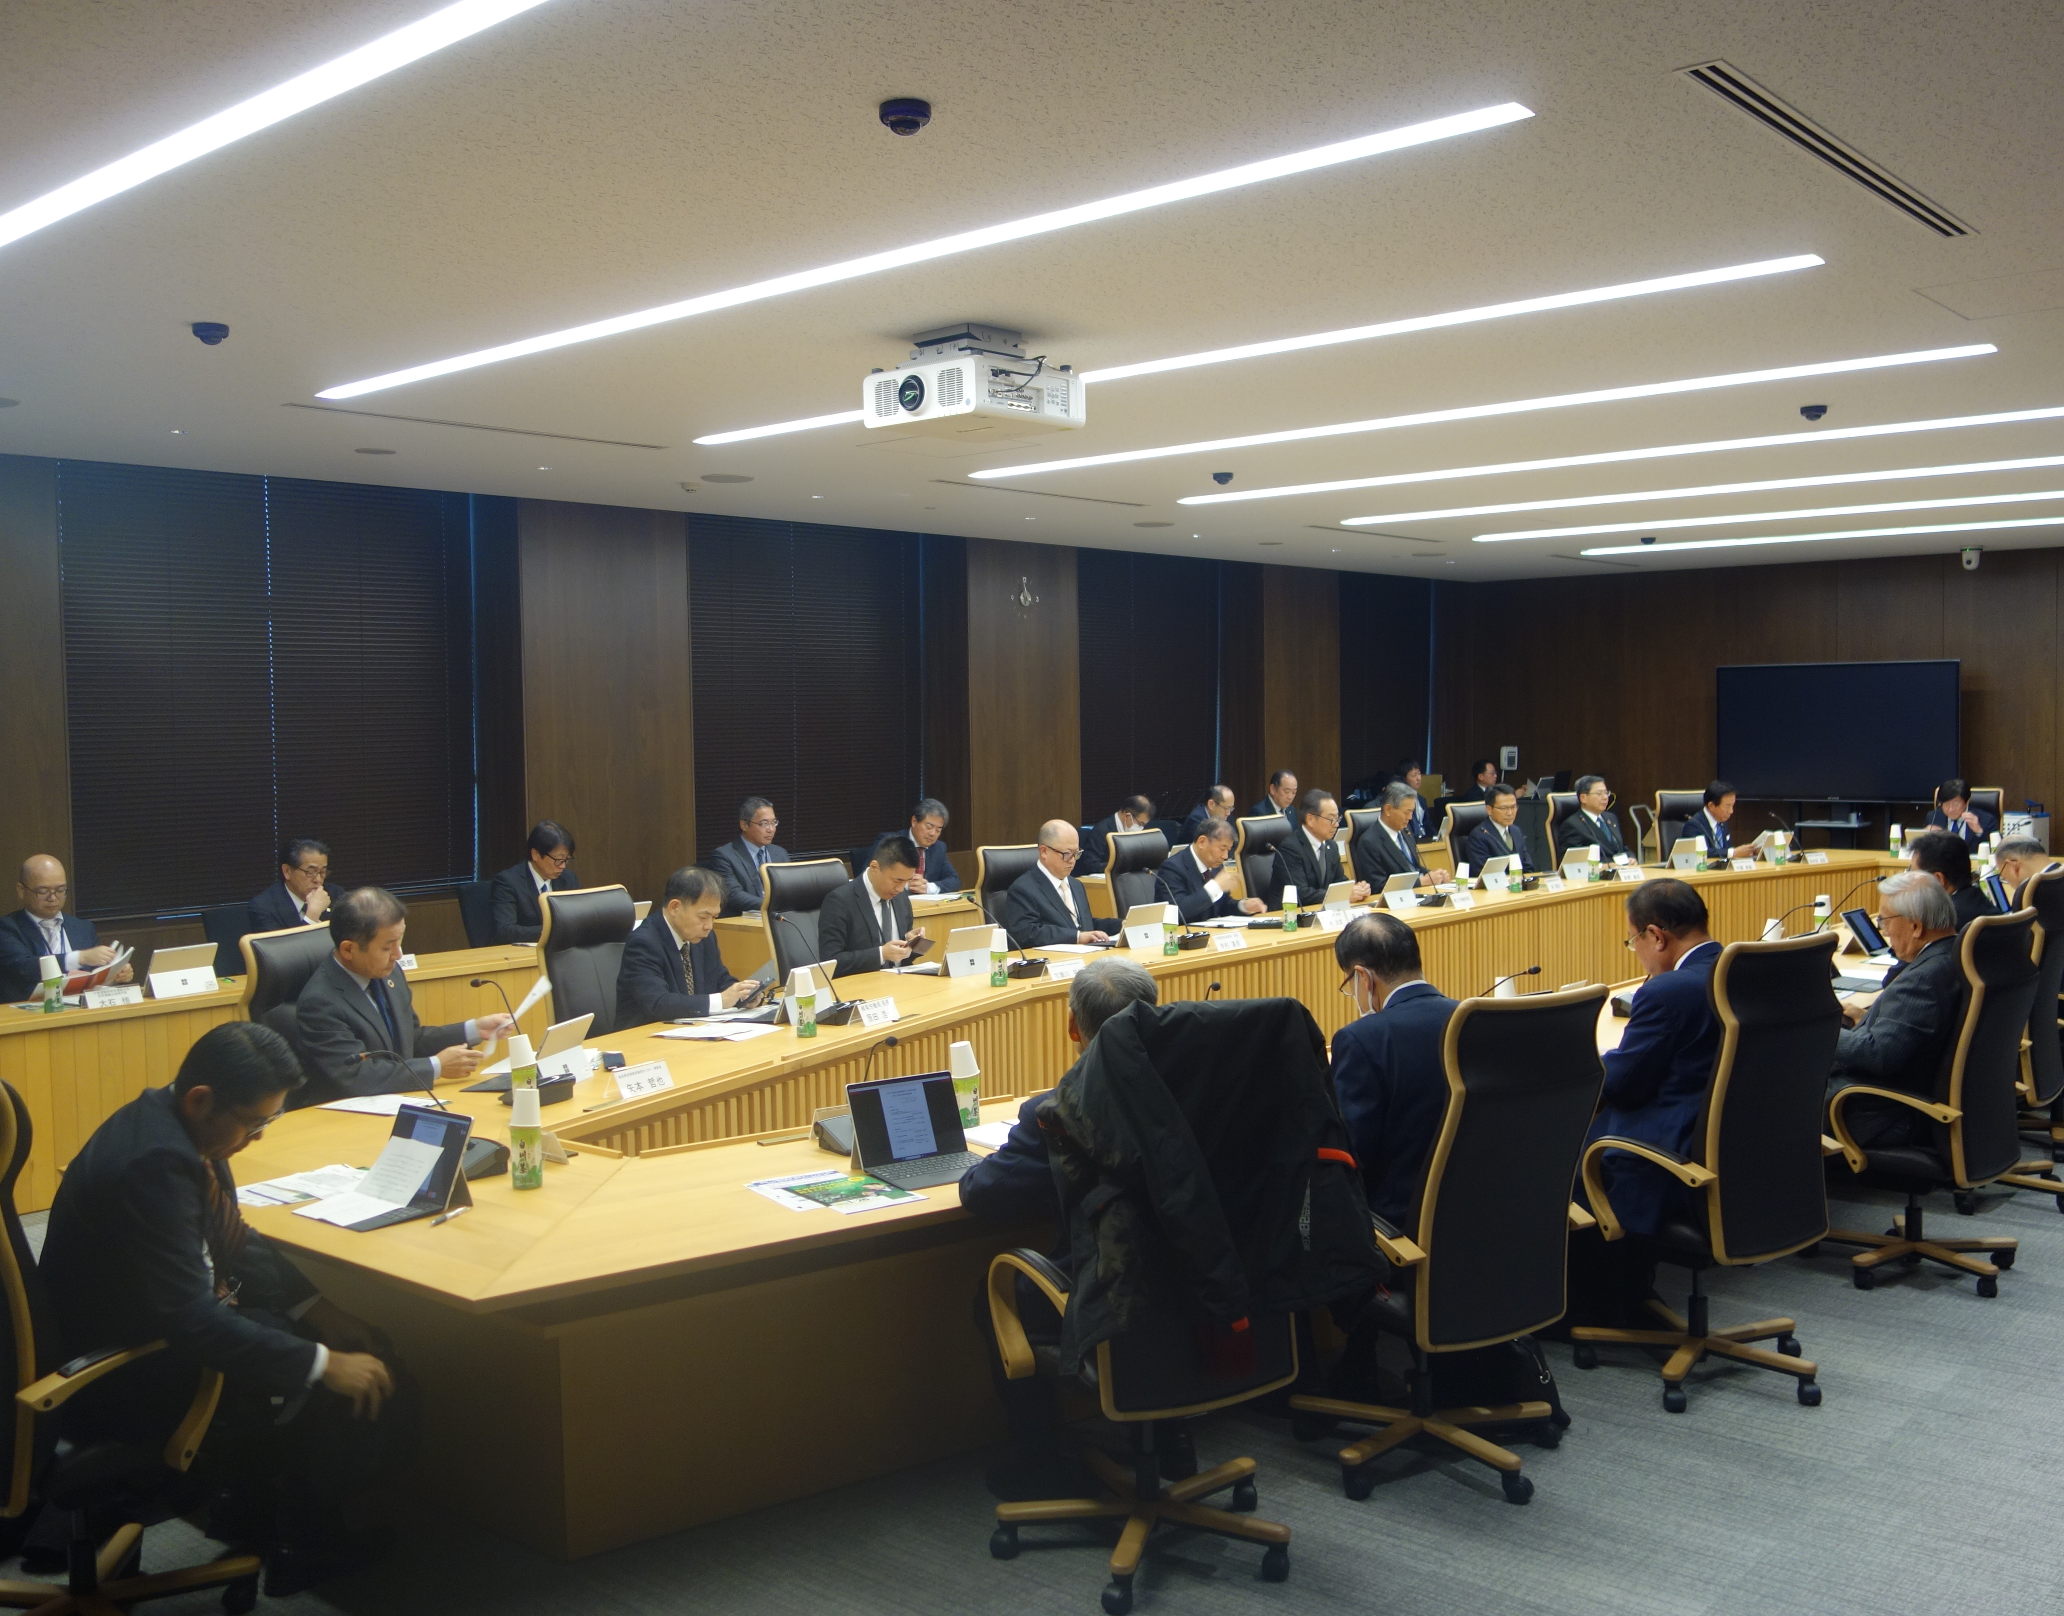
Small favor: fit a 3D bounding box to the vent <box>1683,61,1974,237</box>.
[{"bbox_3d":[1.847,-1.450,4.249,0.092,0.030,1.800,2,4,41],"label":"vent"}]

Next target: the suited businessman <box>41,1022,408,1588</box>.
[{"bbox_3d":[-1.635,1.038,3.757,0.760,1.180,0.540,-2,3,-27],"label":"suited businessman"}]

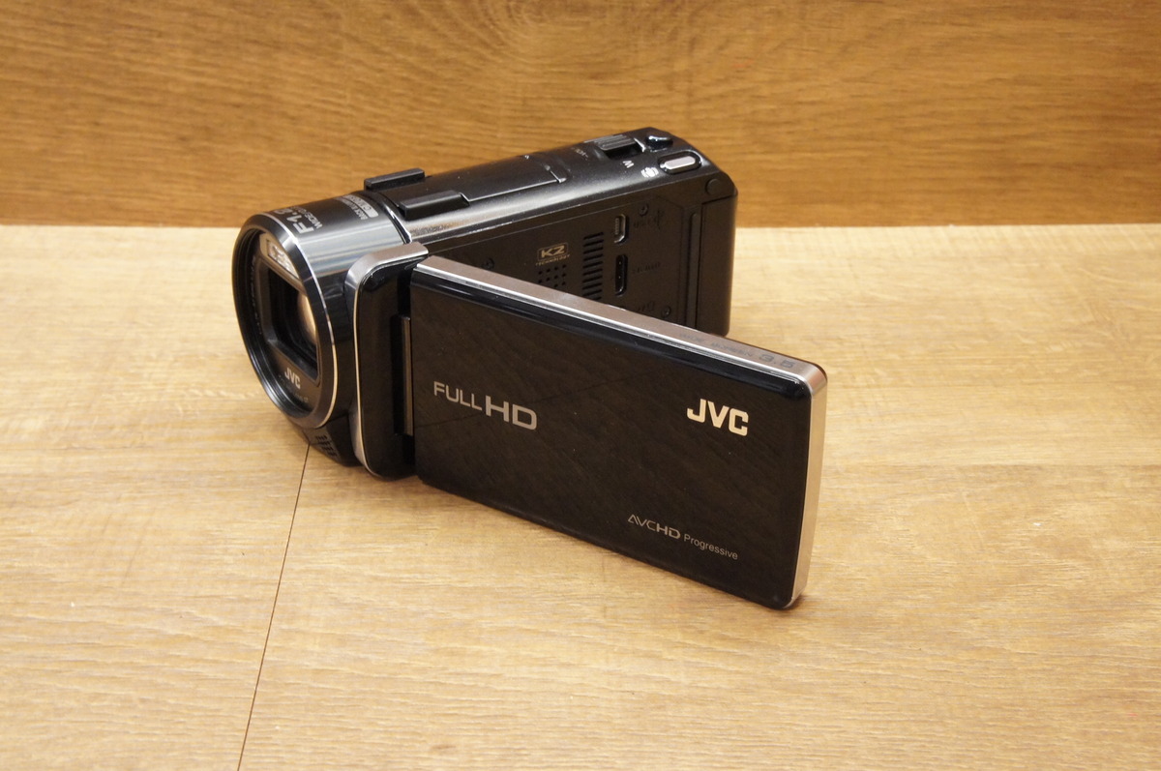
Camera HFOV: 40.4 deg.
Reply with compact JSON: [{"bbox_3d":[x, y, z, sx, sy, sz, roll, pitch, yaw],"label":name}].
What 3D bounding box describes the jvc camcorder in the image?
[{"bbox_3d":[0.006,-0.013,0.366,0.125,0.056,0.153,-18,33,-32],"label":"jvc camcorder"}]

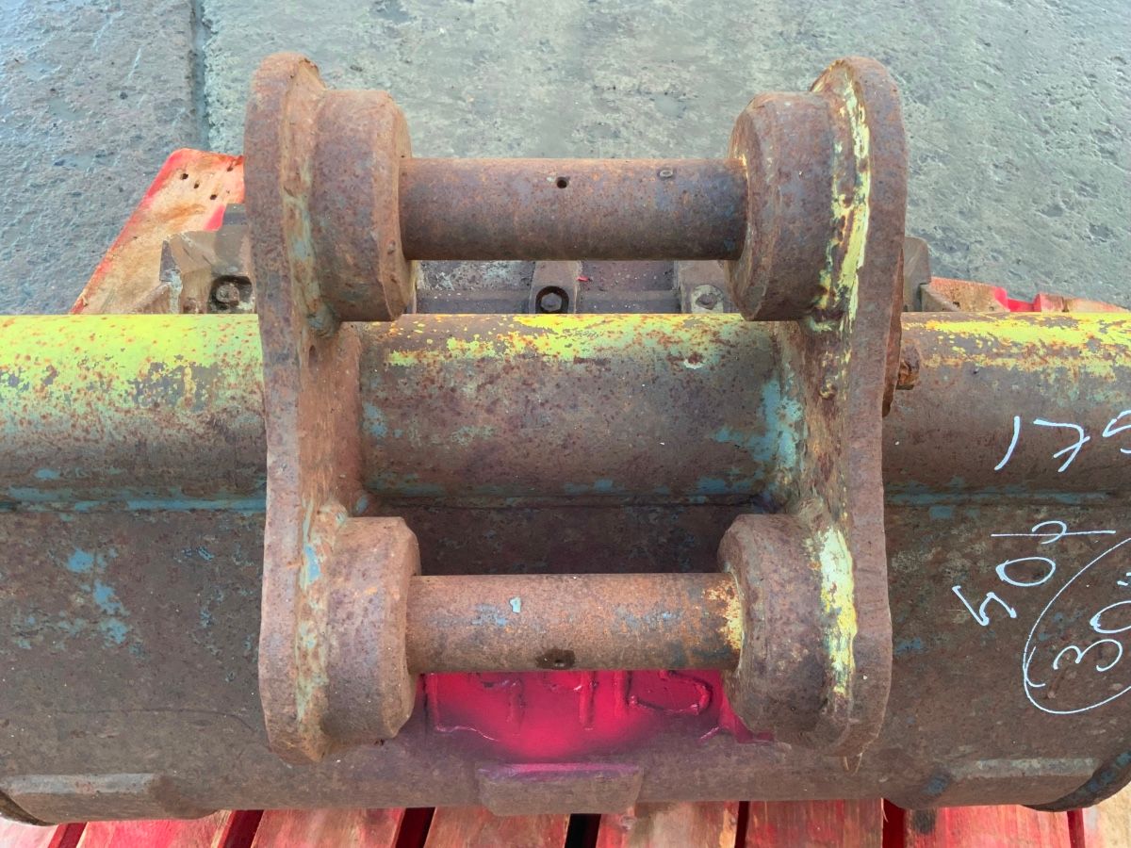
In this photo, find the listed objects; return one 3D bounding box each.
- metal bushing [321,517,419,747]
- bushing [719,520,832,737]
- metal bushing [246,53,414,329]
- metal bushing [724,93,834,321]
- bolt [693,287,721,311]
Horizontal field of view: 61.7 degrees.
[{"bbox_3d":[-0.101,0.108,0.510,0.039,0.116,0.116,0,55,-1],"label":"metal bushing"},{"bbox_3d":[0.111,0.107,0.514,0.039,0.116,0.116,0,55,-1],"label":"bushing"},{"bbox_3d":[-0.112,-0.115,0.485,0.058,0.134,0.134,0,55,-1],"label":"metal bushing"},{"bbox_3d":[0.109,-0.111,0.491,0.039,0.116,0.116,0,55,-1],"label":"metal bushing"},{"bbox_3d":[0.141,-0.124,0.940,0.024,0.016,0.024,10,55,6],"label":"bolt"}]

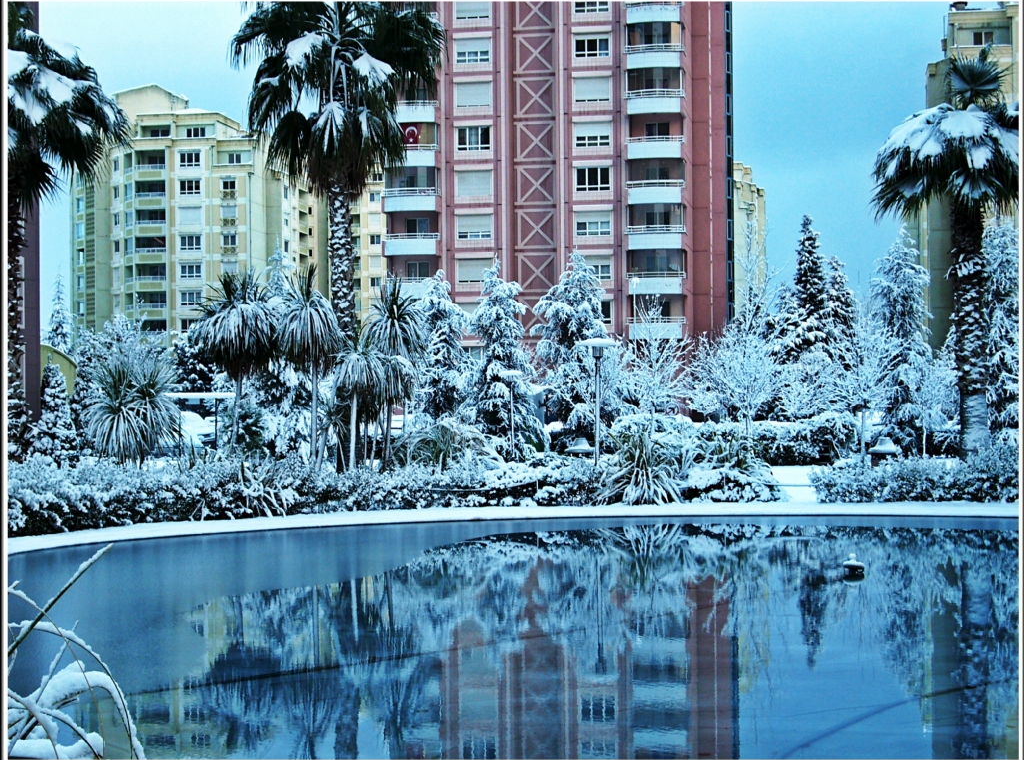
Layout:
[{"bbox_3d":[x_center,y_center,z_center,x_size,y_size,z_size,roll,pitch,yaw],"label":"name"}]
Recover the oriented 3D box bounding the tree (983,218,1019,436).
[{"bbox_3d":[17.969,-1.535,59.904,2.400,8.760,2.400,0,-1,0],"label":"tree"}]

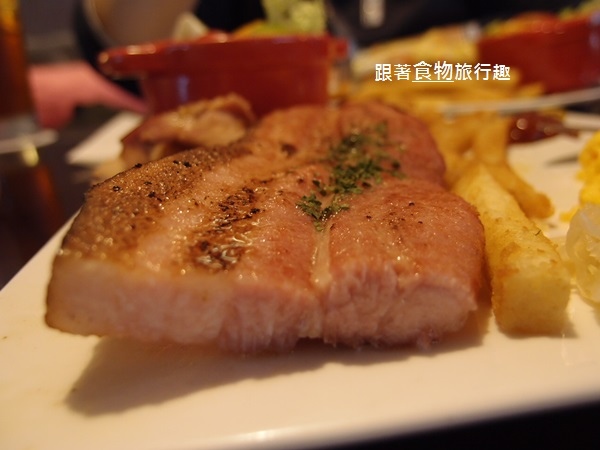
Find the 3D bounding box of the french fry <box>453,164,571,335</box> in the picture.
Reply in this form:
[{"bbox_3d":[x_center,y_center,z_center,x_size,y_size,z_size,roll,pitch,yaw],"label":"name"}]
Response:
[{"bbox_3d":[0.061,0.002,0.155,0.016,0.016,0.085,1,24,8],"label":"french fry"}]

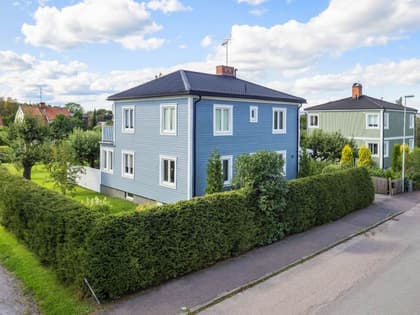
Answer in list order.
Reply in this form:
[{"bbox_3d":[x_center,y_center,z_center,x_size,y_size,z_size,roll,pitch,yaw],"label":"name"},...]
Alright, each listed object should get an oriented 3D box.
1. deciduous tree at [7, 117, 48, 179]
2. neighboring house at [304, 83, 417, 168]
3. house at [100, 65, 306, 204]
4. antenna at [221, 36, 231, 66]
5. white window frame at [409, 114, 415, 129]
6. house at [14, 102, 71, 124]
[{"bbox_3d":[-14.756,-0.741,27.241,3.231,5.073,3.231,-5,8,-44],"label":"deciduous tree"},{"bbox_3d":[16.935,-3.634,37.793,10.146,9.259,8.372,-5,8,-43],"label":"neighboring house"},{"bbox_3d":[-0.595,-1.839,23.068,10.490,8.619,9.752,-5,8,-44],"label":"house"},{"bbox_3d":[1.130,-7.296,23.271,0.650,2.111,0.900,-2,7,-23],"label":"antenna"},{"bbox_3d":[22.359,-3.960,37.581,1.400,1.550,0.120,-5,8,-43],"label":"white window frame"},{"bbox_3d":[-36.766,-7.616,75.063,10.000,8.600,7.800,-5,8,-44],"label":"house"}]

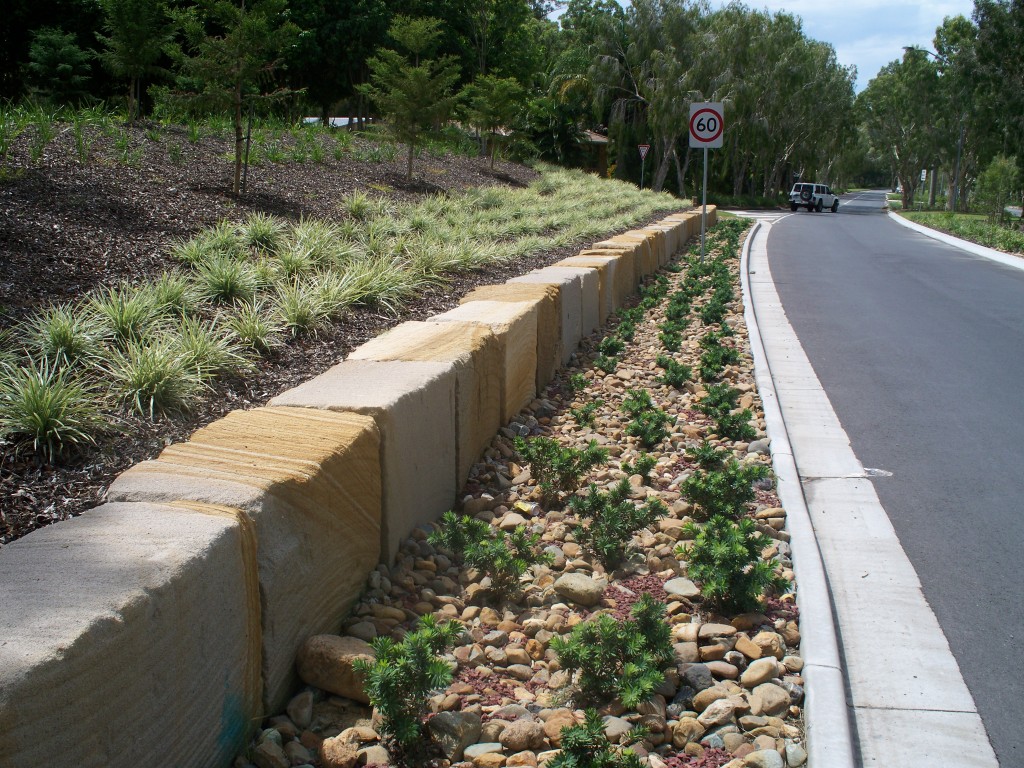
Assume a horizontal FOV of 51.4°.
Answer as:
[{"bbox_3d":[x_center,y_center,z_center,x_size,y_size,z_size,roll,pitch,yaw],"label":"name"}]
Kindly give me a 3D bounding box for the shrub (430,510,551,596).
[{"bbox_3d":[-0.075,0.590,3.717,0.419,0.290,0.316,0,10,0],"label":"shrub"}]

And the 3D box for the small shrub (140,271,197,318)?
[{"bbox_3d":[-1.787,-0.513,5.539,0.330,0.230,0.320,0,10,0],"label":"small shrub"}]

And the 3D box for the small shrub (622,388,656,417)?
[{"bbox_3d":[0.786,0.123,6.571,0.207,0.191,0.196,1,10,7],"label":"small shrub"}]

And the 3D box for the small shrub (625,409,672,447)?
[{"bbox_3d":[0.795,0.256,6.156,0.266,0.222,0.253,1,11,7],"label":"small shrub"}]

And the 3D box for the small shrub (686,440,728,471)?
[{"bbox_3d":[0.989,0.364,5.361,0.216,0.151,0.205,2,11,11],"label":"small shrub"}]

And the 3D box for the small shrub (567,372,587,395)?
[{"bbox_3d":[0.469,-0.002,7.747,0.146,0.152,0.138,1,10,3],"label":"small shrub"}]

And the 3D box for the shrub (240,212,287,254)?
[{"bbox_3d":[-2.047,-1.247,8.770,0.379,0.310,0.360,-2,11,-13],"label":"shrub"}]

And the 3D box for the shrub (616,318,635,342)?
[{"bbox_3d":[1.117,-0.522,10.387,0.195,0.216,0.185,1,11,6],"label":"shrub"}]

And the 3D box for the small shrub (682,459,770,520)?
[{"bbox_3d":[0.961,0.478,4.772,0.394,0.288,0.375,2,11,12],"label":"small shrub"}]

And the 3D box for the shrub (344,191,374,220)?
[{"bbox_3d":[-1.538,-1.800,10.738,0.298,0.298,0.284,-1,10,-8],"label":"shrub"}]

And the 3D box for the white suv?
[{"bbox_3d":[19.686,-12.137,69.300,1.860,1.830,4.880,7,12,32],"label":"white suv"}]

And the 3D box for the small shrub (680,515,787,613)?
[{"bbox_3d":[0.756,0.600,3.635,0.375,0.301,0.340,0,10,0],"label":"small shrub"}]

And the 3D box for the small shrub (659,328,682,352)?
[{"bbox_3d":[1.377,-0.383,9.255,0.209,0.195,0.199,0,10,0],"label":"small shrub"}]

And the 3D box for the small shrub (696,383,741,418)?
[{"bbox_3d":[1.260,0.106,6.503,0.261,0.230,0.248,2,11,11],"label":"small shrub"}]

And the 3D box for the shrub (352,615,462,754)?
[{"bbox_3d":[-0.277,0.792,2.817,0.291,0.380,0.276,-1,11,-6],"label":"shrub"}]

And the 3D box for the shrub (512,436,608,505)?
[{"bbox_3d":[0.223,0.383,4.801,0.424,0.304,0.320,0,10,0],"label":"shrub"}]

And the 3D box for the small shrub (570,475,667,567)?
[{"bbox_3d":[0.424,0.549,4.196,0.386,0.357,0.367,1,11,6],"label":"small shrub"}]

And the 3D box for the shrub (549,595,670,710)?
[{"bbox_3d":[0.277,0.737,2.975,0.335,0.283,0.318,1,10,6],"label":"shrub"}]

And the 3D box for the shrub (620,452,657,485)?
[{"bbox_3d":[0.614,0.410,5.169,0.172,0.150,0.164,1,10,7],"label":"shrub"}]

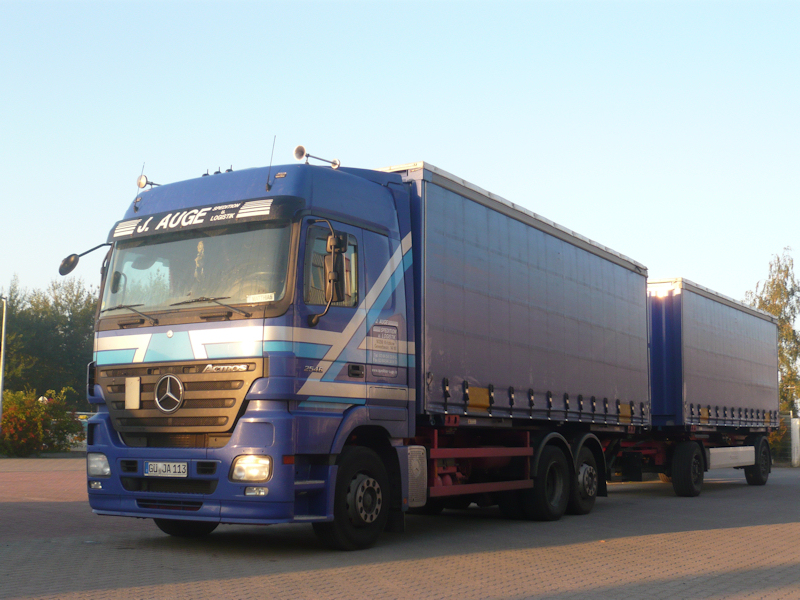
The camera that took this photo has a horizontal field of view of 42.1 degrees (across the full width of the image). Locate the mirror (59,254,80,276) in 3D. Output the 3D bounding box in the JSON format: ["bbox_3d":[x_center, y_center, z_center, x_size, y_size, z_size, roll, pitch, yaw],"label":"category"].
[{"bbox_3d":[-3.214,-0.335,10.105,0.100,0.265,0.220,38,1,15],"label":"mirror"}]

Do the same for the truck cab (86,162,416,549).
[{"bbox_3d":[-1.507,0.514,10.466,2.520,3.820,2.340,-4,-9,31],"label":"truck cab"}]

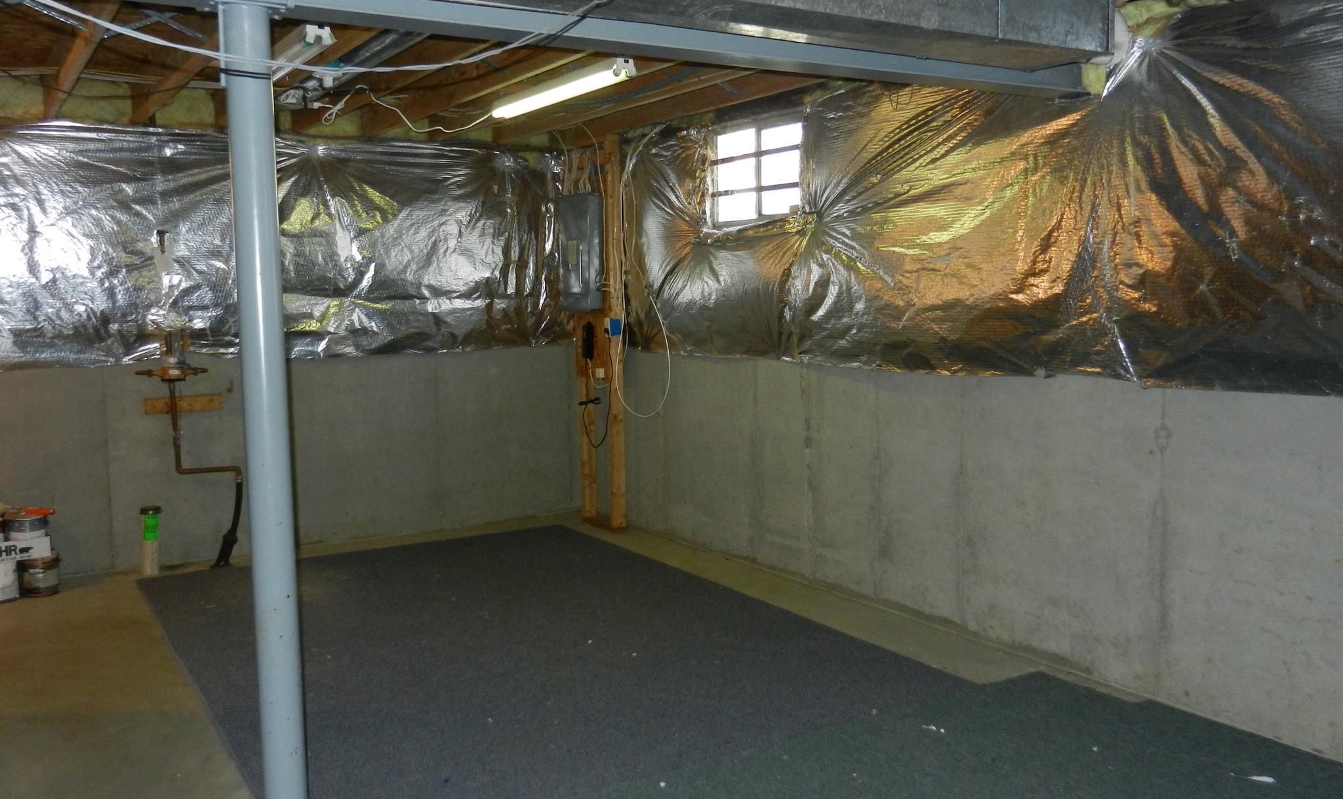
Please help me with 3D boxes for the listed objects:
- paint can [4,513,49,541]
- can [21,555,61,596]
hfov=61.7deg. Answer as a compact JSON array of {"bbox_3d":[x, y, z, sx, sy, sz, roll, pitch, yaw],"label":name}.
[{"bbox_3d":[-3.262,0.699,5.686,0.177,0.195,0.177,-5,7,-32],"label":"paint can"},{"bbox_3d":[-3.226,0.898,5.744,0.172,0.187,0.175,-5,7,-32],"label":"can"}]

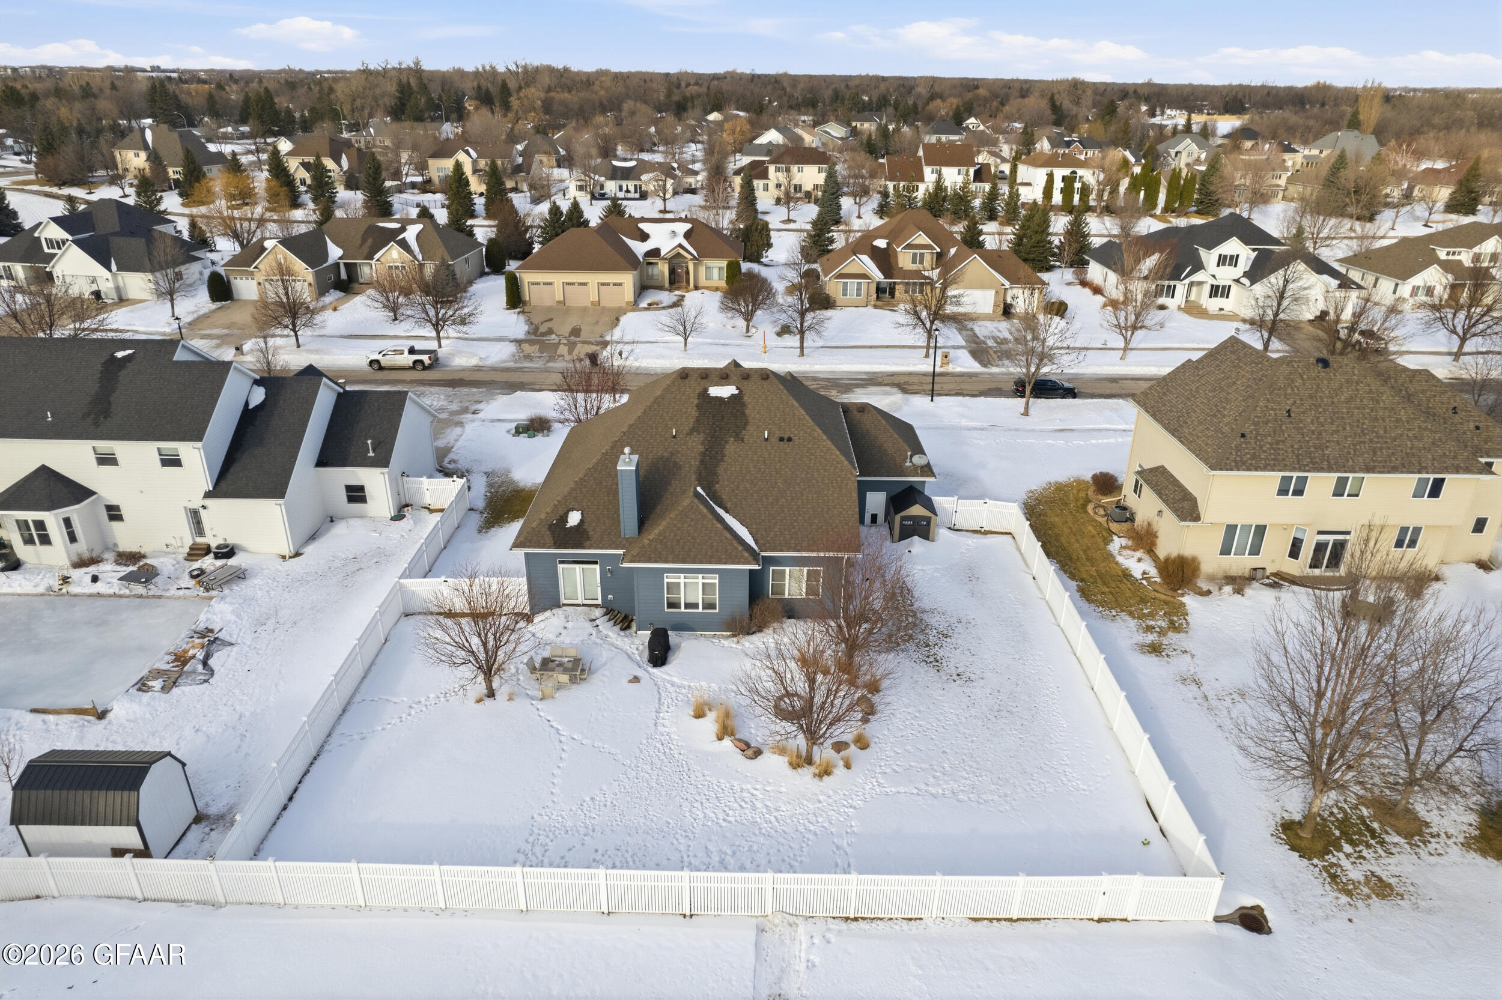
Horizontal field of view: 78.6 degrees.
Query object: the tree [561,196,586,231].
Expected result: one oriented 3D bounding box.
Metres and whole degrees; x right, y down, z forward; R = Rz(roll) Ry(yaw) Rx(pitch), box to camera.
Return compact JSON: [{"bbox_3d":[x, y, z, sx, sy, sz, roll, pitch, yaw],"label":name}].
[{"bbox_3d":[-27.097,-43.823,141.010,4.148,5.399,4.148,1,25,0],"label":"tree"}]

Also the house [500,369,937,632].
[{"bbox_3d":[-0.370,-2.278,47.708,20.600,9.600,19.200,1,25,0],"label":"house"}]

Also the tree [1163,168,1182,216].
[{"bbox_3d":[78.144,-57.184,169.737,2.600,8.000,2.520,1,25,0],"label":"tree"}]

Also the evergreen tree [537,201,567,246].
[{"bbox_3d":[-27.559,-38.436,127.936,4.332,6.504,4.332,1,25,0],"label":"evergreen tree"}]

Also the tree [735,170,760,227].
[{"bbox_3d":[-0.636,-49.641,150.251,3.929,9.000,3.929,1,25,0],"label":"tree"}]

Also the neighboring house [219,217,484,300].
[{"bbox_3d":[-44.397,-27.937,104.434,23.200,6.800,18.000,1,25,0],"label":"neighboring house"}]

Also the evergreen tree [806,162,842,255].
[{"bbox_3d":[10.031,-40.542,126.697,4.800,12.500,4.800,1,25,0],"label":"evergreen tree"}]

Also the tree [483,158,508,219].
[{"bbox_3d":[-42.330,-51.438,151.729,4.300,9.800,4.300,1,25,0],"label":"tree"}]

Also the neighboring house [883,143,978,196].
[{"bbox_3d":[36.853,-68.522,190.410,19.600,10.100,12.000,1,25,0],"label":"neighboring house"}]

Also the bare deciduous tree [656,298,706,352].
[{"bbox_3d":[-5.974,-15.523,81.382,4.400,4.750,4.270,1,25,0],"label":"bare deciduous tree"}]

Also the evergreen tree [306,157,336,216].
[{"bbox_3d":[-74.962,-55.300,159.502,4.896,9.413,4.896,1,25,0],"label":"evergreen tree"}]

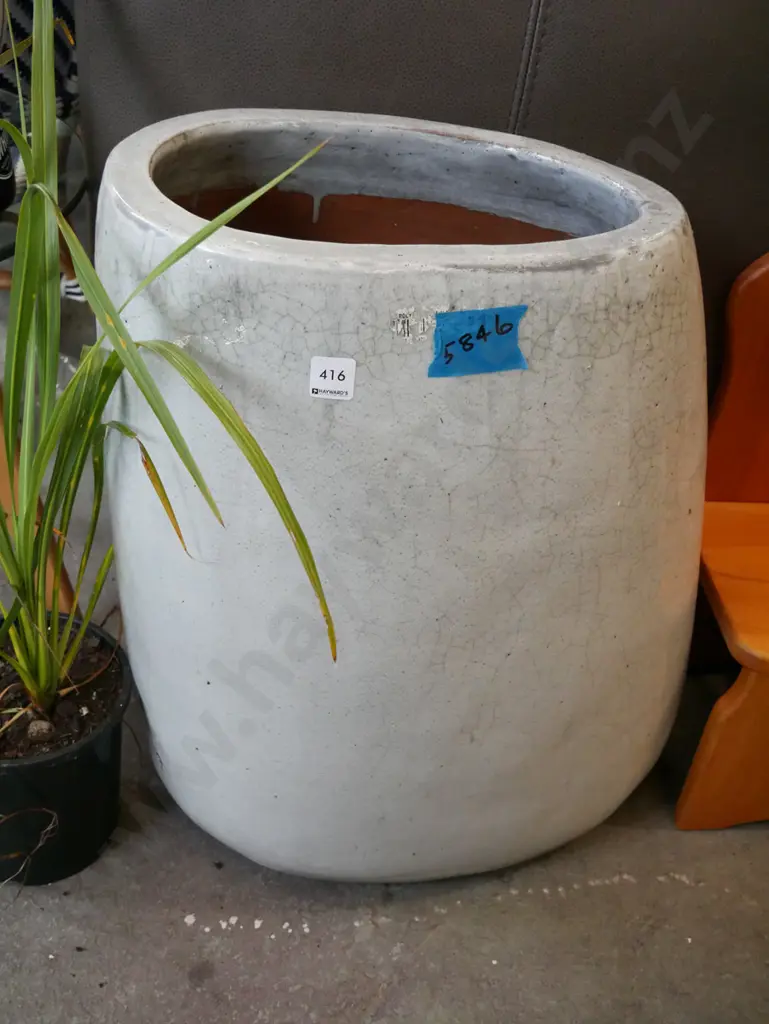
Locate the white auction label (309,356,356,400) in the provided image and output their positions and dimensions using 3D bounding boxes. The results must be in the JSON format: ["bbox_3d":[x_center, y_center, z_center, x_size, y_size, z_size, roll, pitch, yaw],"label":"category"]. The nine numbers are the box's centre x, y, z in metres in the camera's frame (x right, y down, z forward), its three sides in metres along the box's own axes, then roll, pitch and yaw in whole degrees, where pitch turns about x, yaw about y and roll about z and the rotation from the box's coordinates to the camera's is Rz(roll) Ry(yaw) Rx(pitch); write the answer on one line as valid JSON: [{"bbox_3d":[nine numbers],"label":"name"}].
[{"bbox_3d":[-0.037,-0.096,0.850,0.032,0.031,0.001,7,25,8],"label":"white auction label"}]

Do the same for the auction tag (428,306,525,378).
[{"bbox_3d":[0.070,-0.125,0.873,0.077,0.048,0.003,-7,25,-13],"label":"auction tag"}]

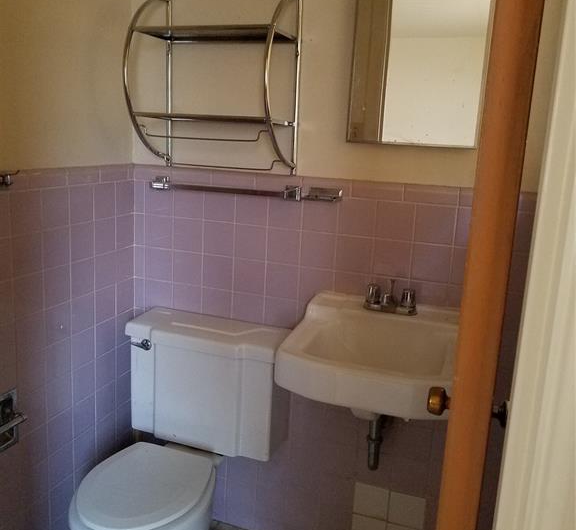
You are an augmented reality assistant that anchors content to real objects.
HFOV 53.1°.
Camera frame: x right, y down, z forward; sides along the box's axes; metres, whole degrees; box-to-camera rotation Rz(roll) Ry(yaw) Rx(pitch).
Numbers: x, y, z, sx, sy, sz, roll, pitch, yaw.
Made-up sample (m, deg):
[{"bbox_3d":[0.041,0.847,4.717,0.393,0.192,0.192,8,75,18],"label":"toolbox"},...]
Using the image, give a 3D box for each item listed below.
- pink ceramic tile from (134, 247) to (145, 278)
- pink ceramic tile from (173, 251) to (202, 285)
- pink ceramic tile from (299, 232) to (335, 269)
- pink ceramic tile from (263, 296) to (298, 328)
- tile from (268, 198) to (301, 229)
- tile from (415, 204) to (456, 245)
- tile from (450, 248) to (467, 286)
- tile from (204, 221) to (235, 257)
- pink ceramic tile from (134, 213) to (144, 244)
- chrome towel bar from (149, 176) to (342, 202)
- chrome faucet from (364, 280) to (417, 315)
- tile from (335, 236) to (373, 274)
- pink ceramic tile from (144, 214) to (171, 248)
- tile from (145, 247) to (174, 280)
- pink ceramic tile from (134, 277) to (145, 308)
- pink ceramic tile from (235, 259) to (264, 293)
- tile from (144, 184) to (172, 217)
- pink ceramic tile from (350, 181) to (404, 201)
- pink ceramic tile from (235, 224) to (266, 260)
[{"bbox_3d":[-0.495,-0.010,1.941,0.037,0.107,0.009,7,13,18],"label":"pink ceramic tile"},{"bbox_3d":[-0.324,0.012,1.883,0.108,0.107,0.009,7,13,18],"label":"pink ceramic tile"},{"bbox_3d":[0.094,-0.043,1.730,0.107,0.107,0.009,7,13,18],"label":"pink ceramic tile"},{"bbox_3d":[-0.024,0.156,1.816,0.107,0.107,0.010,7,13,17],"label":"pink ceramic tile"},{"bbox_3d":[-0.004,-0.162,1.740,0.107,0.107,0.009,7,13,18],"label":"tile"},{"bbox_3d":[0.411,-0.112,1.619,0.107,0.107,0.010,7,13,17],"label":"tile"},{"bbox_3d":[0.508,0.008,1.594,0.108,0.108,0.010,7,13,18],"label":"tile"},{"bbox_3d":[-0.219,-0.084,1.834,0.107,0.107,0.010,7,13,17],"label":"tile"},{"bbox_3d":[-0.490,-0.116,1.918,0.037,0.107,0.009,7,13,18],"label":"pink ceramic tile"},{"bbox_3d":[-0.140,-0.227,1.739,0.620,0.048,0.058,7,13,18],"label":"chrome towel bar"},{"bbox_3d":[0.281,0.089,1.571,0.152,0.086,0.110,7,13,18],"label":"chrome faucet"},{"bbox_3d":[0.195,-0.030,1.687,0.108,0.107,0.009,7,13,18],"label":"tile"},{"bbox_3d":[-0.424,-0.110,1.897,0.108,0.108,0.010,7,13,18],"label":"pink ceramic tile"},{"bbox_3d":[-0.427,-0.001,1.918,0.107,0.107,0.009,7,13,18],"label":"tile"},{"bbox_3d":[-0.503,0.096,1.968,0.035,0.107,0.009,7,13,18],"label":"pink ceramic tile"},{"bbox_3d":[-0.120,0.037,1.820,0.108,0.108,0.010,7,13,18],"label":"pink ceramic tile"},{"bbox_3d":[-0.417,-0.217,1.874,0.102,0.107,0.010,7,13,17],"label":"tile"},{"bbox_3d":[0.255,-0.209,1.639,0.148,0.051,0.009,7,13,18],"label":"pink ceramic tile"},{"bbox_3d":[-0.113,-0.068,1.791,0.108,0.107,0.009,7,13,18],"label":"pink ceramic tile"}]

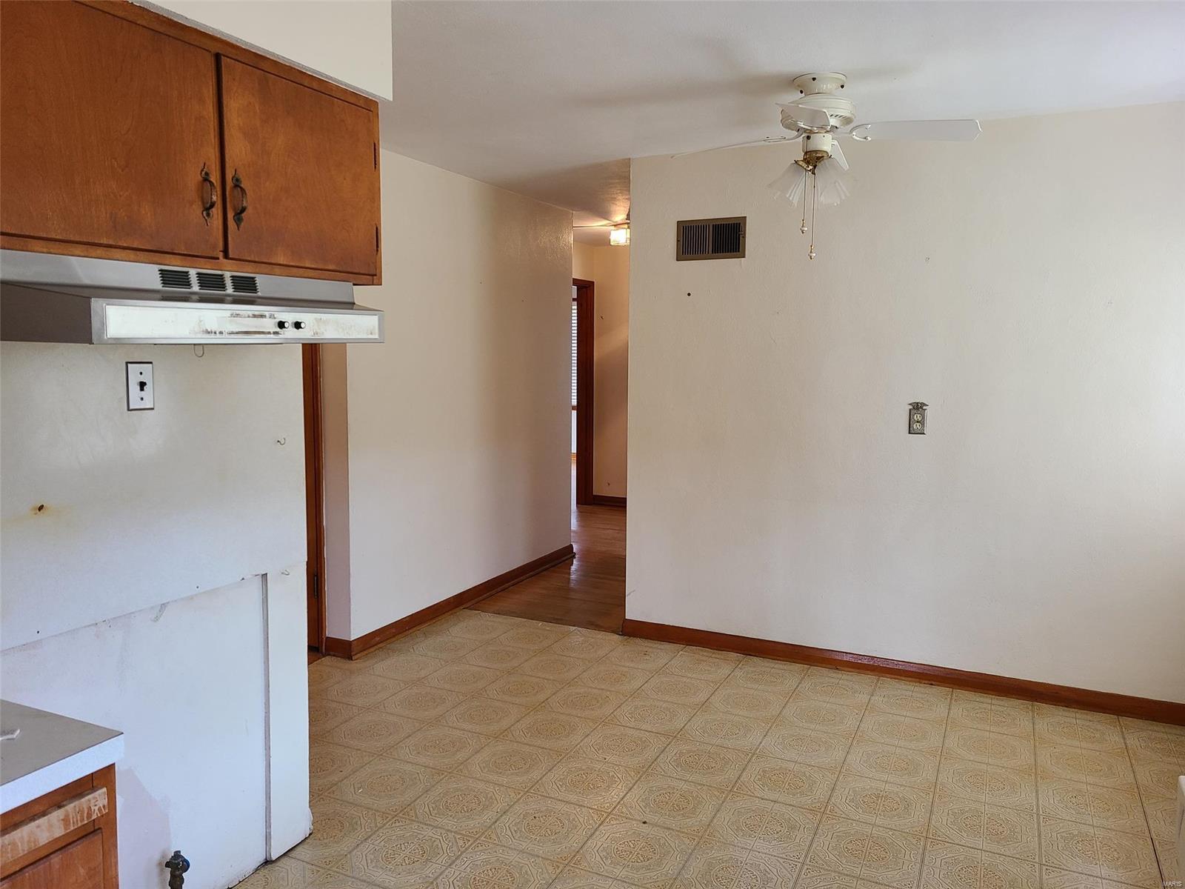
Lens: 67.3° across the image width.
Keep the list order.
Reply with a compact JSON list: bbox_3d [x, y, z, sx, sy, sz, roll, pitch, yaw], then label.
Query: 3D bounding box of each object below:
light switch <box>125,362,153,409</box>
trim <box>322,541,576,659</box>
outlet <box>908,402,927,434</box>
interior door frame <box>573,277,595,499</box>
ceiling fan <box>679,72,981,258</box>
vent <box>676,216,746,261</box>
[{"bbox_3d":[-1.078,-0.139,2.126,0.018,0.114,0.071,3,7,25],"label":"light switch"},{"bbox_3d":[-0.710,0.868,5.374,0.170,0.094,2.400,3,7,25],"label":"trim"},{"bbox_3d":[1.433,-0.114,3.922,0.082,0.140,0.015,3,7,25],"label":"outlet"},{"bbox_3d":[-0.243,-0.427,8.040,0.150,2.105,0.880,3,7,25],"label":"interior door frame"},{"bbox_3d":[0.805,-0.997,3.223,1.100,0.600,1.100,3,7,25],"label":"ceiling fan"},{"bbox_3d":[0.566,-0.978,4.245,0.344,0.195,0.020,3,7,25],"label":"vent"}]

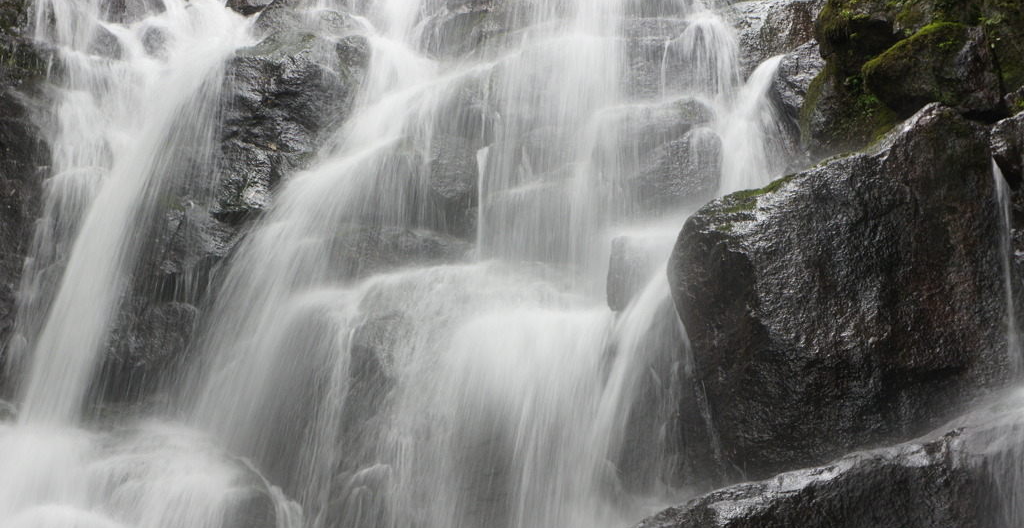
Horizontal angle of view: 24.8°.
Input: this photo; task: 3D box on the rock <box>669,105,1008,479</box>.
[{"bbox_3d":[1.570,0.132,11.200,1.520,1.680,1.200,0,2,8],"label":"rock"}]

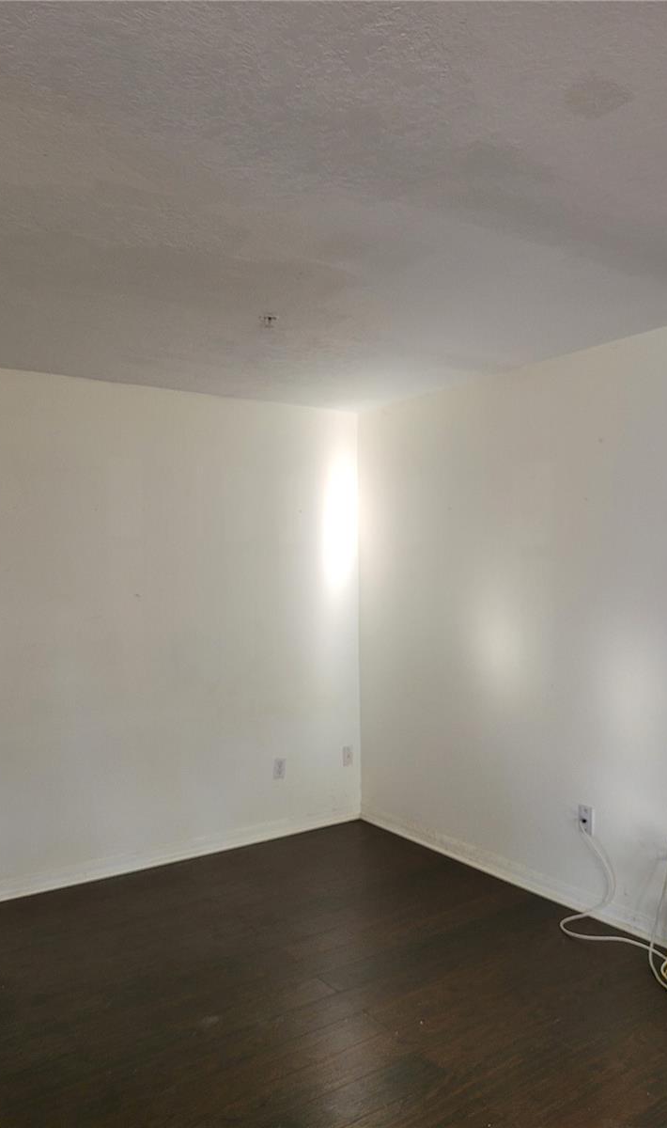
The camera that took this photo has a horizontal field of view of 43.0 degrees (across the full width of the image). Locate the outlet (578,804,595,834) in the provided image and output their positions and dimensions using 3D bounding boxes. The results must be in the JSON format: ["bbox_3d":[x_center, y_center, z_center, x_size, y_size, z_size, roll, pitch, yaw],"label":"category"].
[{"bbox_3d":[1.082,1.095,3.620,0.011,0.116,0.073,0,0,-33],"label":"outlet"}]

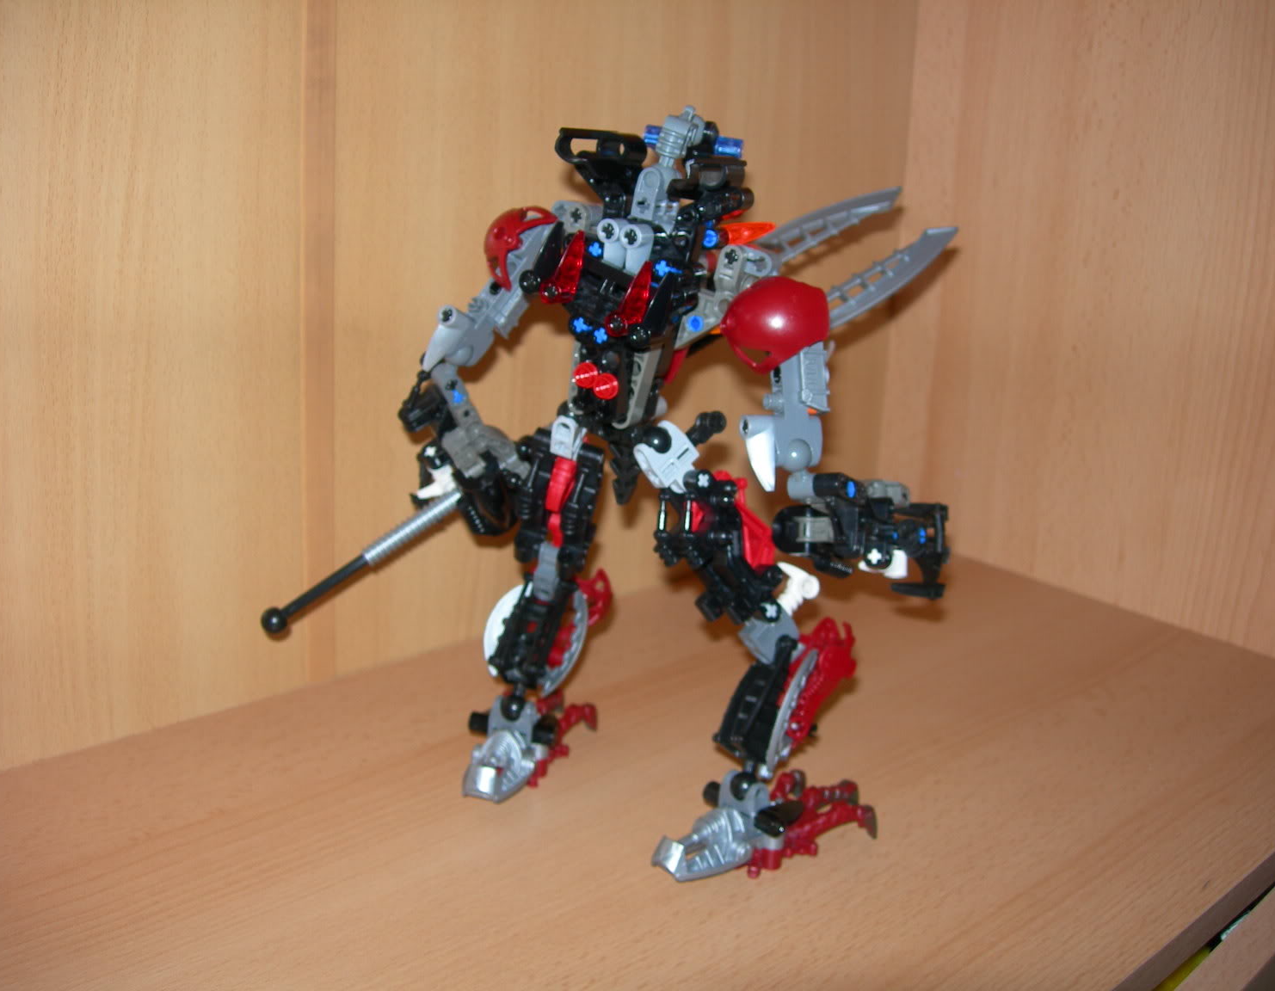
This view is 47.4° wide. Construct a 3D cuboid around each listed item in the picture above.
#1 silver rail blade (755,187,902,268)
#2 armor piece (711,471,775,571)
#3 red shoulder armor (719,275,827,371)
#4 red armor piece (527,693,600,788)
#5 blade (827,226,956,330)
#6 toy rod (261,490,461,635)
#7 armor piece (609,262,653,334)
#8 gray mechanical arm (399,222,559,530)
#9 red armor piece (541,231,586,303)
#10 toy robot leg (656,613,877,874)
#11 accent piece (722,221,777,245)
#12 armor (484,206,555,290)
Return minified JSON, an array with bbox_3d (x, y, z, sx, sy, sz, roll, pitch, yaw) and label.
[{"bbox_3d":[0.069,-0.098,0.528,0.007,0.017,0.096,31,41,25],"label":"silver rail blade"},{"bbox_3d":[0.039,0.009,0.530,0.020,0.034,0.015,-35,32,-21],"label":"armor piece"},{"bbox_3d":[0.043,-0.054,0.457,0.034,0.030,0.021,-6,19,-29],"label":"red shoulder armor"},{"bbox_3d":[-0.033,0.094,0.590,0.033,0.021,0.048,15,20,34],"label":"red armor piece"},{"bbox_3d":[0.087,-0.077,0.515,0.007,0.018,0.096,34,46,28],"label":"blade"},{"bbox_3d":[-0.108,0.025,0.578,0.095,0.010,0.010,-35,0,-13],"label":"toy rod"},{"bbox_3d":[-0.003,-0.064,0.468,0.009,0.025,0.011,-12,40,-42],"label":"armor piece"},{"bbox_3d":[-0.060,-0.044,0.550,0.048,0.118,0.056,-12,22,-42],"label":"gray mechanical arm"},{"bbox_3d":[-0.025,-0.077,0.490,0.009,0.025,0.011,-12,40,-42],"label":"red armor piece"},{"bbox_3d":[0.048,0.089,0.516,0.083,0.082,0.038,-4,18,-22],"label":"toy robot leg"},{"bbox_3d":[0.036,-0.086,0.475,0.024,0.009,0.008,-22,29,-38],"label":"accent piece"},{"bbox_3d":[-0.042,-0.089,0.522,0.028,0.029,0.018,-12,22,-42],"label":"armor"}]

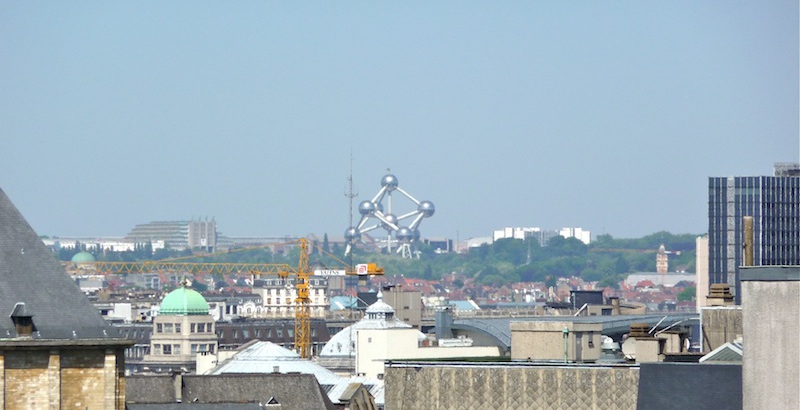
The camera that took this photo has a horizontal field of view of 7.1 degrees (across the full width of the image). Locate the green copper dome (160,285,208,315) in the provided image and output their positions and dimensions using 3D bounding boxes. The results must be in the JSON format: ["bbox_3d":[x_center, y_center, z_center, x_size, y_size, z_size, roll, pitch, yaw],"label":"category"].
[{"bbox_3d":[-36.633,16.285,1100.000,8.100,5.000,8.100,0,-1,0],"label":"green copper dome"}]

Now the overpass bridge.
[{"bbox_3d":[16.049,12.216,620.000,24.300,4.200,9.000,0,-1,0],"label":"overpass bridge"}]

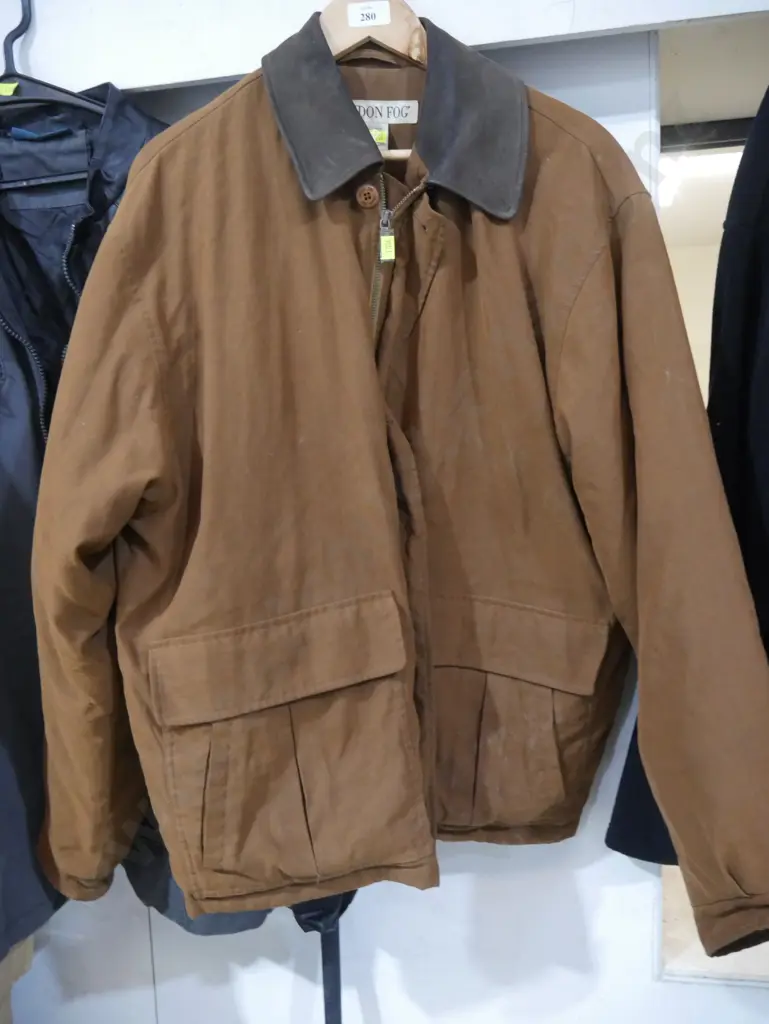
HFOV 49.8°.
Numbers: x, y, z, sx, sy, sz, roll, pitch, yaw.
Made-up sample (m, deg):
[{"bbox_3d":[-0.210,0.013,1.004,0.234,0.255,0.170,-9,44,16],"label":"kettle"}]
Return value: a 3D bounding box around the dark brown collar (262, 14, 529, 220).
[{"bbox_3d":[0.010,-0.366,0.775,0.250,0.200,0.135,-3,6,-10],"label":"dark brown collar"}]

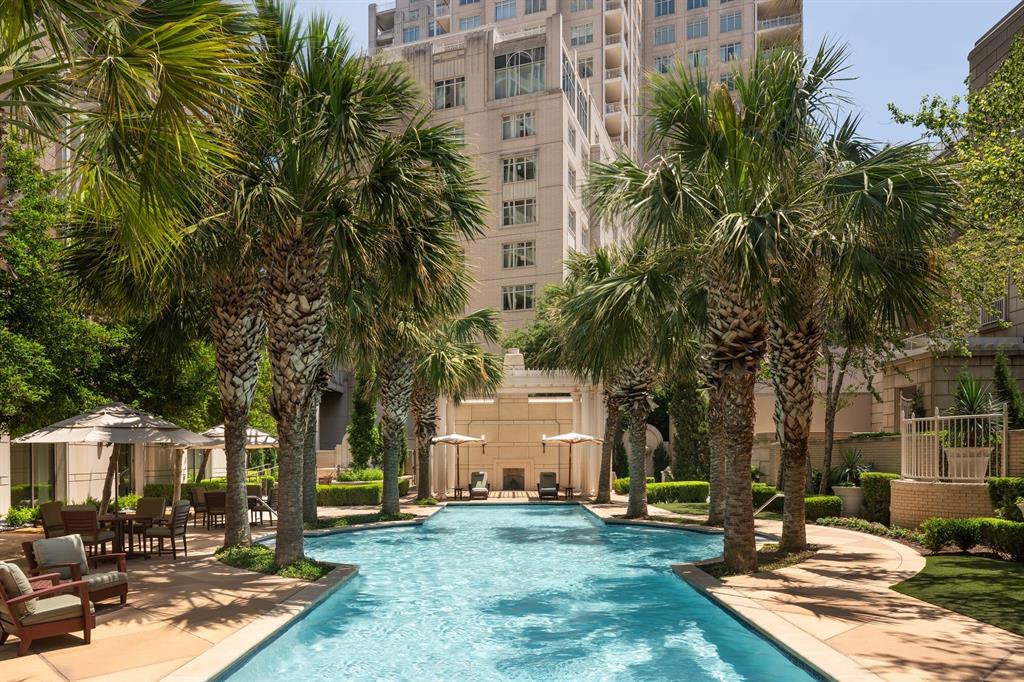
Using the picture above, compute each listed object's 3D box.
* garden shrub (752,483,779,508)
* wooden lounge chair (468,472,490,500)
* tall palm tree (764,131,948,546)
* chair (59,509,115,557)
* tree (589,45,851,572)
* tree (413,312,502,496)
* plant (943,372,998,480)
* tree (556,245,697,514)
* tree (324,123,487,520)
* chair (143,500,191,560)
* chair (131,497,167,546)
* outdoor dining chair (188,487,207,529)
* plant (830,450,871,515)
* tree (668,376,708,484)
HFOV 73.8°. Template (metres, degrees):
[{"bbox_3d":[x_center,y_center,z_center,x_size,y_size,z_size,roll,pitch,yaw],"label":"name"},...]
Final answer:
[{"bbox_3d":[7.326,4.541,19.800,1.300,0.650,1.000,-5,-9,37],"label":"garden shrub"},{"bbox_3d":[-1.195,5.352,25.100,0.760,0.970,1.400,0,-5,-3],"label":"wooden lounge chair"},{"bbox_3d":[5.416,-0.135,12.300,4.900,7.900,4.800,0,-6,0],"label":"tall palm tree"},{"bbox_3d":[-6.300,2.915,10.200,0.550,0.910,0.610,0,-5,6],"label":"chair"},{"bbox_3d":[3.085,-0.491,10.000,4.000,7.700,4.000,0,-5,0],"label":"tree"},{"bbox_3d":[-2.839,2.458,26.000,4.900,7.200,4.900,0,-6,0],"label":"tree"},{"bbox_3d":[9.944,1.887,14.800,1.220,2.350,1.220,0,-7,0],"label":"plant"},{"bbox_3d":[3.160,1.053,18.200,4.000,7.300,4.000,0,-5,0],"label":"tree"},{"bbox_3d":[-2.936,-0.577,18.300,4.400,10.400,4.300,0,-5,0],"label":"tree"},{"bbox_3d":[-5.351,2.936,10.600,0.600,0.920,0.560,0,-7,0],"label":"chair"},{"bbox_3d":[-6.286,3.147,11.800,0.580,0.940,0.640,-1,-6,11],"label":"chair"},{"bbox_3d":[-6.738,3.672,15.050,0.600,0.900,0.560,-1,-7,6],"label":"outdoor dining chair"},{"bbox_3d":[8.793,3.657,17.700,1.030,1.700,1.030,0,-7,0],"label":"plant"},{"bbox_3d":[6.760,3.484,25.700,1.650,4.600,1.600,0,-7,0],"label":"tree"}]

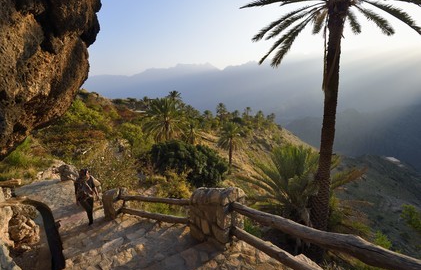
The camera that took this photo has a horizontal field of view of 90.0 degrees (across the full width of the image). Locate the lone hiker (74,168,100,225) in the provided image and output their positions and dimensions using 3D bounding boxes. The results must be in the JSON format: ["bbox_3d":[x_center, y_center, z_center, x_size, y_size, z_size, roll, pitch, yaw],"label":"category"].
[{"bbox_3d":[-3.404,1.743,5.838,0.620,1.680,0.450,-7,13,-33],"label":"lone hiker"}]

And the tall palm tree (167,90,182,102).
[{"bbox_3d":[-10.945,-10.311,64.000,4.202,6.913,4.202,0,11,0],"label":"tall palm tree"}]

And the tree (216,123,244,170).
[{"bbox_3d":[2.840,1.575,30.000,3.971,7.044,3.971,0,11,0],"label":"tree"}]

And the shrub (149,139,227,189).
[{"bbox_3d":[-1.504,2.141,15.500,5.660,3.702,5.094,0,11,0],"label":"shrub"}]

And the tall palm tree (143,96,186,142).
[{"bbox_3d":[-6.203,-1.658,28.000,5.447,6.567,5.447,0,11,0],"label":"tall palm tree"}]

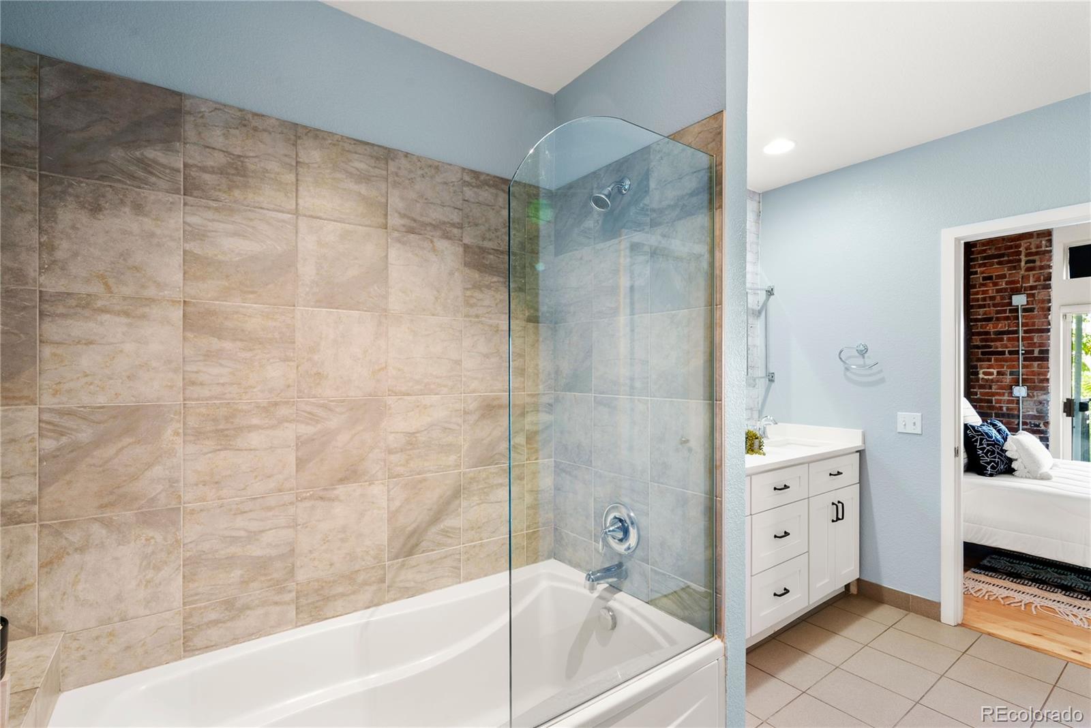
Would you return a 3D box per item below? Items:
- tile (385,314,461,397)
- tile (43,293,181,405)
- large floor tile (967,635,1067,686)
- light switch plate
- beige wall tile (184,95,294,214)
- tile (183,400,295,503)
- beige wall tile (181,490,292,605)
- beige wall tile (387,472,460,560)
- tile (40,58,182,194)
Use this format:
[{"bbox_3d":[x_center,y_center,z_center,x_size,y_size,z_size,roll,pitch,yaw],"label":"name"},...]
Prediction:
[{"bbox_3d":[-0.464,-0.033,1.892,0.301,0.305,0.010,0,-1,-35],"label":"tile"},{"bbox_3d":[-1.196,-0.037,1.347,0.300,0.302,0.010,0,-1,-36],"label":"tile"},{"bbox_3d":[2.234,1.406,2.307,0.280,0.010,0.302,0,-1,-35],"label":"large floor tile"},{"bbox_3d":[2.028,0.334,2.706,0.010,0.115,0.116,0,-1,-35],"label":"light switch plate"},{"bbox_3d":[-0.958,-0.648,1.540,0.302,0.302,0.010,0,-1,-36],"label":"beige wall tile"},{"bbox_3d":[-0.961,0.270,1.534,0.302,0.302,0.010,0,-1,-36],"label":"tile"},{"bbox_3d":[-0.964,0.578,1.537,0.301,0.303,0.011,0,0,-35],"label":"beige wall tile"},{"bbox_3d":[-0.467,0.582,1.887,0.301,0.303,0.011,0,0,-35],"label":"beige wall tile"},{"bbox_3d":[-1.195,-0.647,1.352,0.300,0.302,0.010,0,-1,-36],"label":"tile"}]

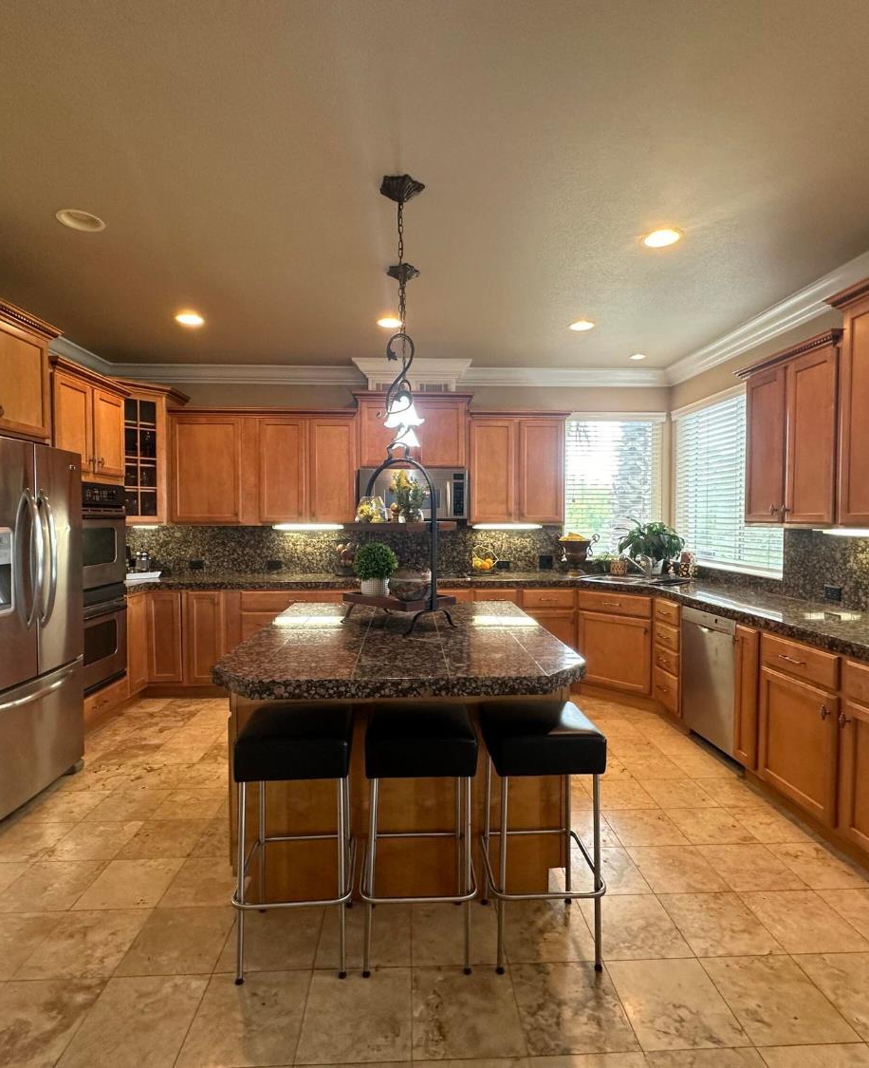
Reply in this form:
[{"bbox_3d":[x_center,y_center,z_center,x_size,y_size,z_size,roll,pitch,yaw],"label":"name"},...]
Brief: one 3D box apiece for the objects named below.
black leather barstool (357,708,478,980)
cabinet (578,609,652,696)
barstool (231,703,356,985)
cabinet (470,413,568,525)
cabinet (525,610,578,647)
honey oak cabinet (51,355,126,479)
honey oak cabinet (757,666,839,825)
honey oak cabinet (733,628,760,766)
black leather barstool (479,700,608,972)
[{"bbox_3d":[-0.050,0.978,1.919,0.360,0.740,0.390,0,1,-2],"label":"black leather barstool"},{"bbox_3d":[1.480,0.867,4.411,0.570,0.540,0.500,1,2,42],"label":"cabinet"},{"bbox_3d":[-0.439,0.980,1.906,0.350,0.772,0.370,0,2,-4],"label":"barstool"},{"bbox_3d":[0.704,-0.554,5.019,0.820,0.931,0.350,0,2,-3],"label":"cabinet"},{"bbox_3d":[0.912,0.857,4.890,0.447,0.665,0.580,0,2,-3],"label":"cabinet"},{"bbox_3d":[-2.495,-0.670,3.692,0.640,0.660,0.840,0,2,-3],"label":"honey oak cabinet"},{"bbox_3d":[1.914,0.944,2.624,0.570,0.575,0.540,0,1,-2],"label":"honey oak cabinet"},{"bbox_3d":[1.861,0.840,3.016,0.500,0.705,0.205,0,2,-3],"label":"honey oak cabinet"},{"bbox_3d":[0.354,0.980,1.934,0.334,0.738,0.370,0,2,-3],"label":"black leather barstool"}]

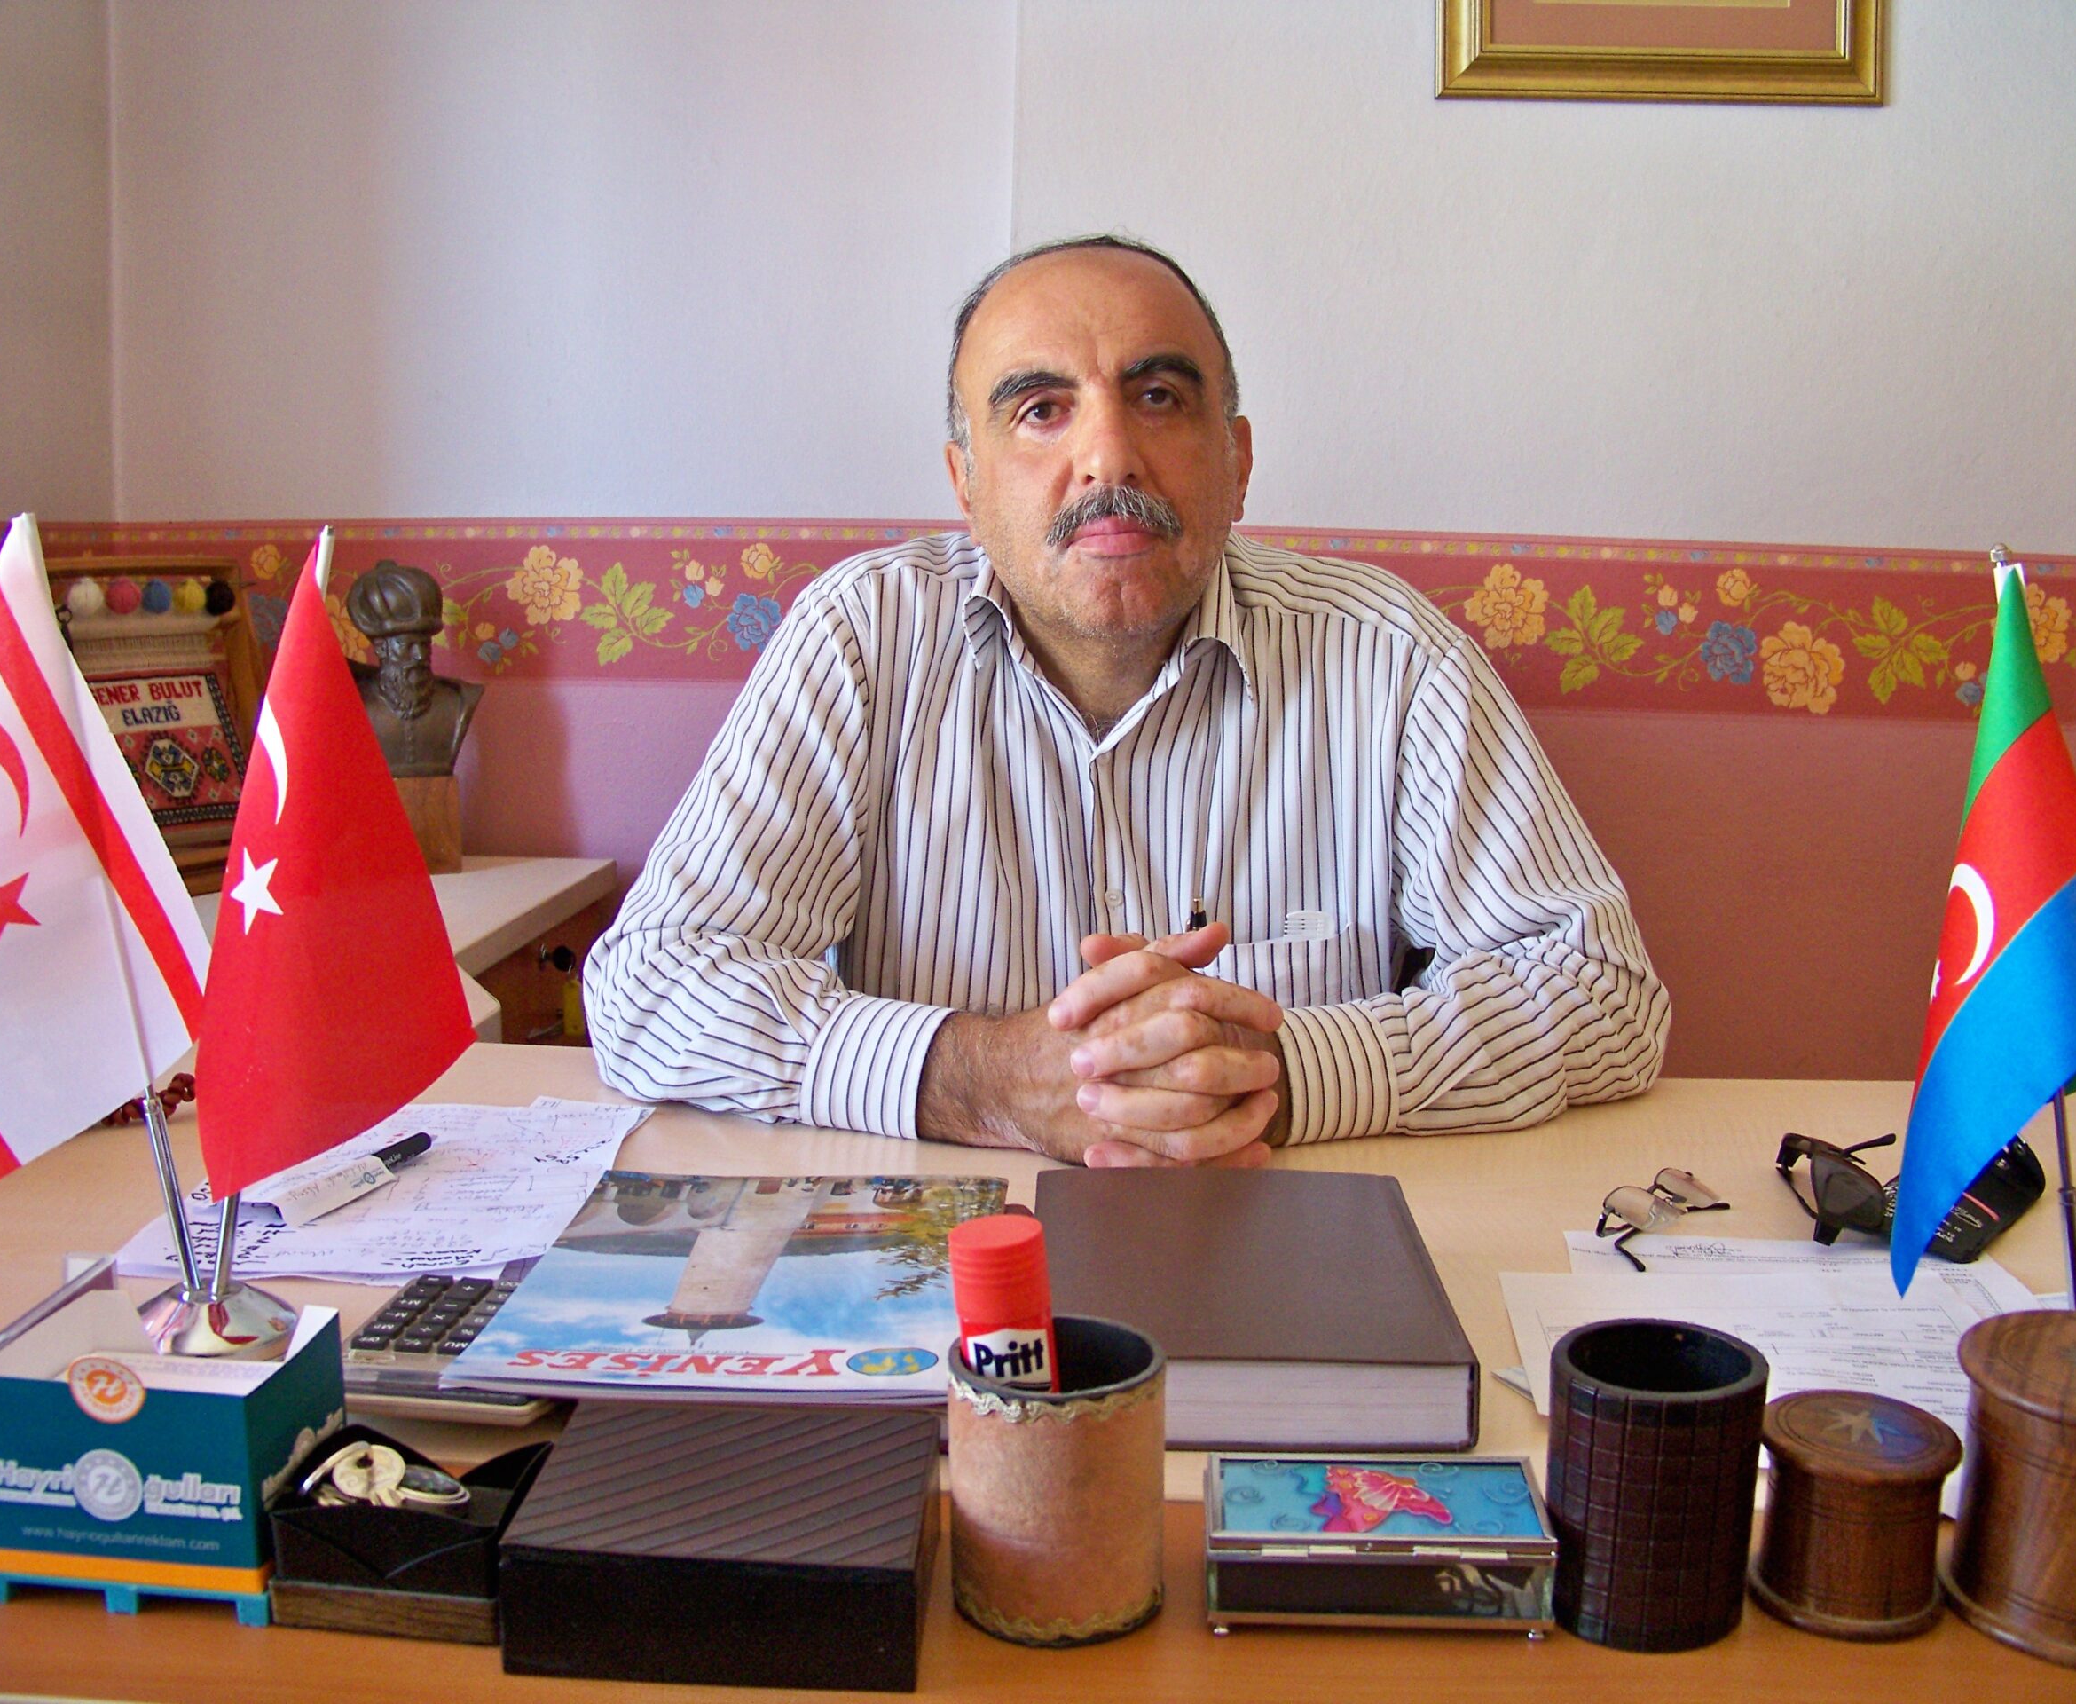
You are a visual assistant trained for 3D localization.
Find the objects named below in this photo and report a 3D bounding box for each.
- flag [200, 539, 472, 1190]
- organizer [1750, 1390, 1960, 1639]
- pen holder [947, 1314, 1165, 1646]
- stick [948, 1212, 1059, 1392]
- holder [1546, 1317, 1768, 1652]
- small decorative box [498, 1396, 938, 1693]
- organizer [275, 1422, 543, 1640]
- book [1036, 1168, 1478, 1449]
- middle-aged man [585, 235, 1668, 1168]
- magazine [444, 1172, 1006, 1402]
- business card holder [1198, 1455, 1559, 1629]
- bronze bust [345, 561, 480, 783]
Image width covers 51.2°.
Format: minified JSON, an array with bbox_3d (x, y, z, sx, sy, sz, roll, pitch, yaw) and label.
[{"bbox_3d":[-0.238,0.007,0.729,0.094,0.229,0.060,0,9,-6],"label":"flag"},{"bbox_3d":[0.264,0.214,0.702,0.062,0.056,0.062,0,9,0],"label":"organizer"},{"bbox_3d":[0.007,0.201,0.697,0.069,0.080,0.069,0,9,0],"label":"pen holder"},{"bbox_3d":[-0.007,0.189,0.752,0.032,0.119,0.032,-7,9,-2],"label":"stick"},{"bbox_3d":[0.212,0.219,0.751,0.074,0.091,0.074,1,9,0],"label":"holder"},{"bbox_3d":[-0.097,0.220,0.692,0.123,0.042,0.098,1,9,2],"label":"small decorative box"},{"bbox_3d":[-0.216,0.238,0.759,0.078,0.043,0.067,2,9,6],"label":"organizer"},{"bbox_3d":[0.089,0.206,1.008,0.186,0.038,0.254,1,9,1],"label":"book"},{"bbox_3d":[0.058,0.252,1.430,0.650,1.255,0.600,1,9,3],"label":"middle-aged man"},{"bbox_3d":[-0.118,0.185,0.950,0.203,0.010,0.288,0,7,0],"label":"magazine"},{"bbox_3d":[0.109,0.225,0.705,0.107,0.032,0.059,1,9,2],"label":"business card holder"},{"bbox_3d":[-0.665,-0.192,2.298,0.158,0.230,0.115,-3,9,-25],"label":"bronze bust"}]

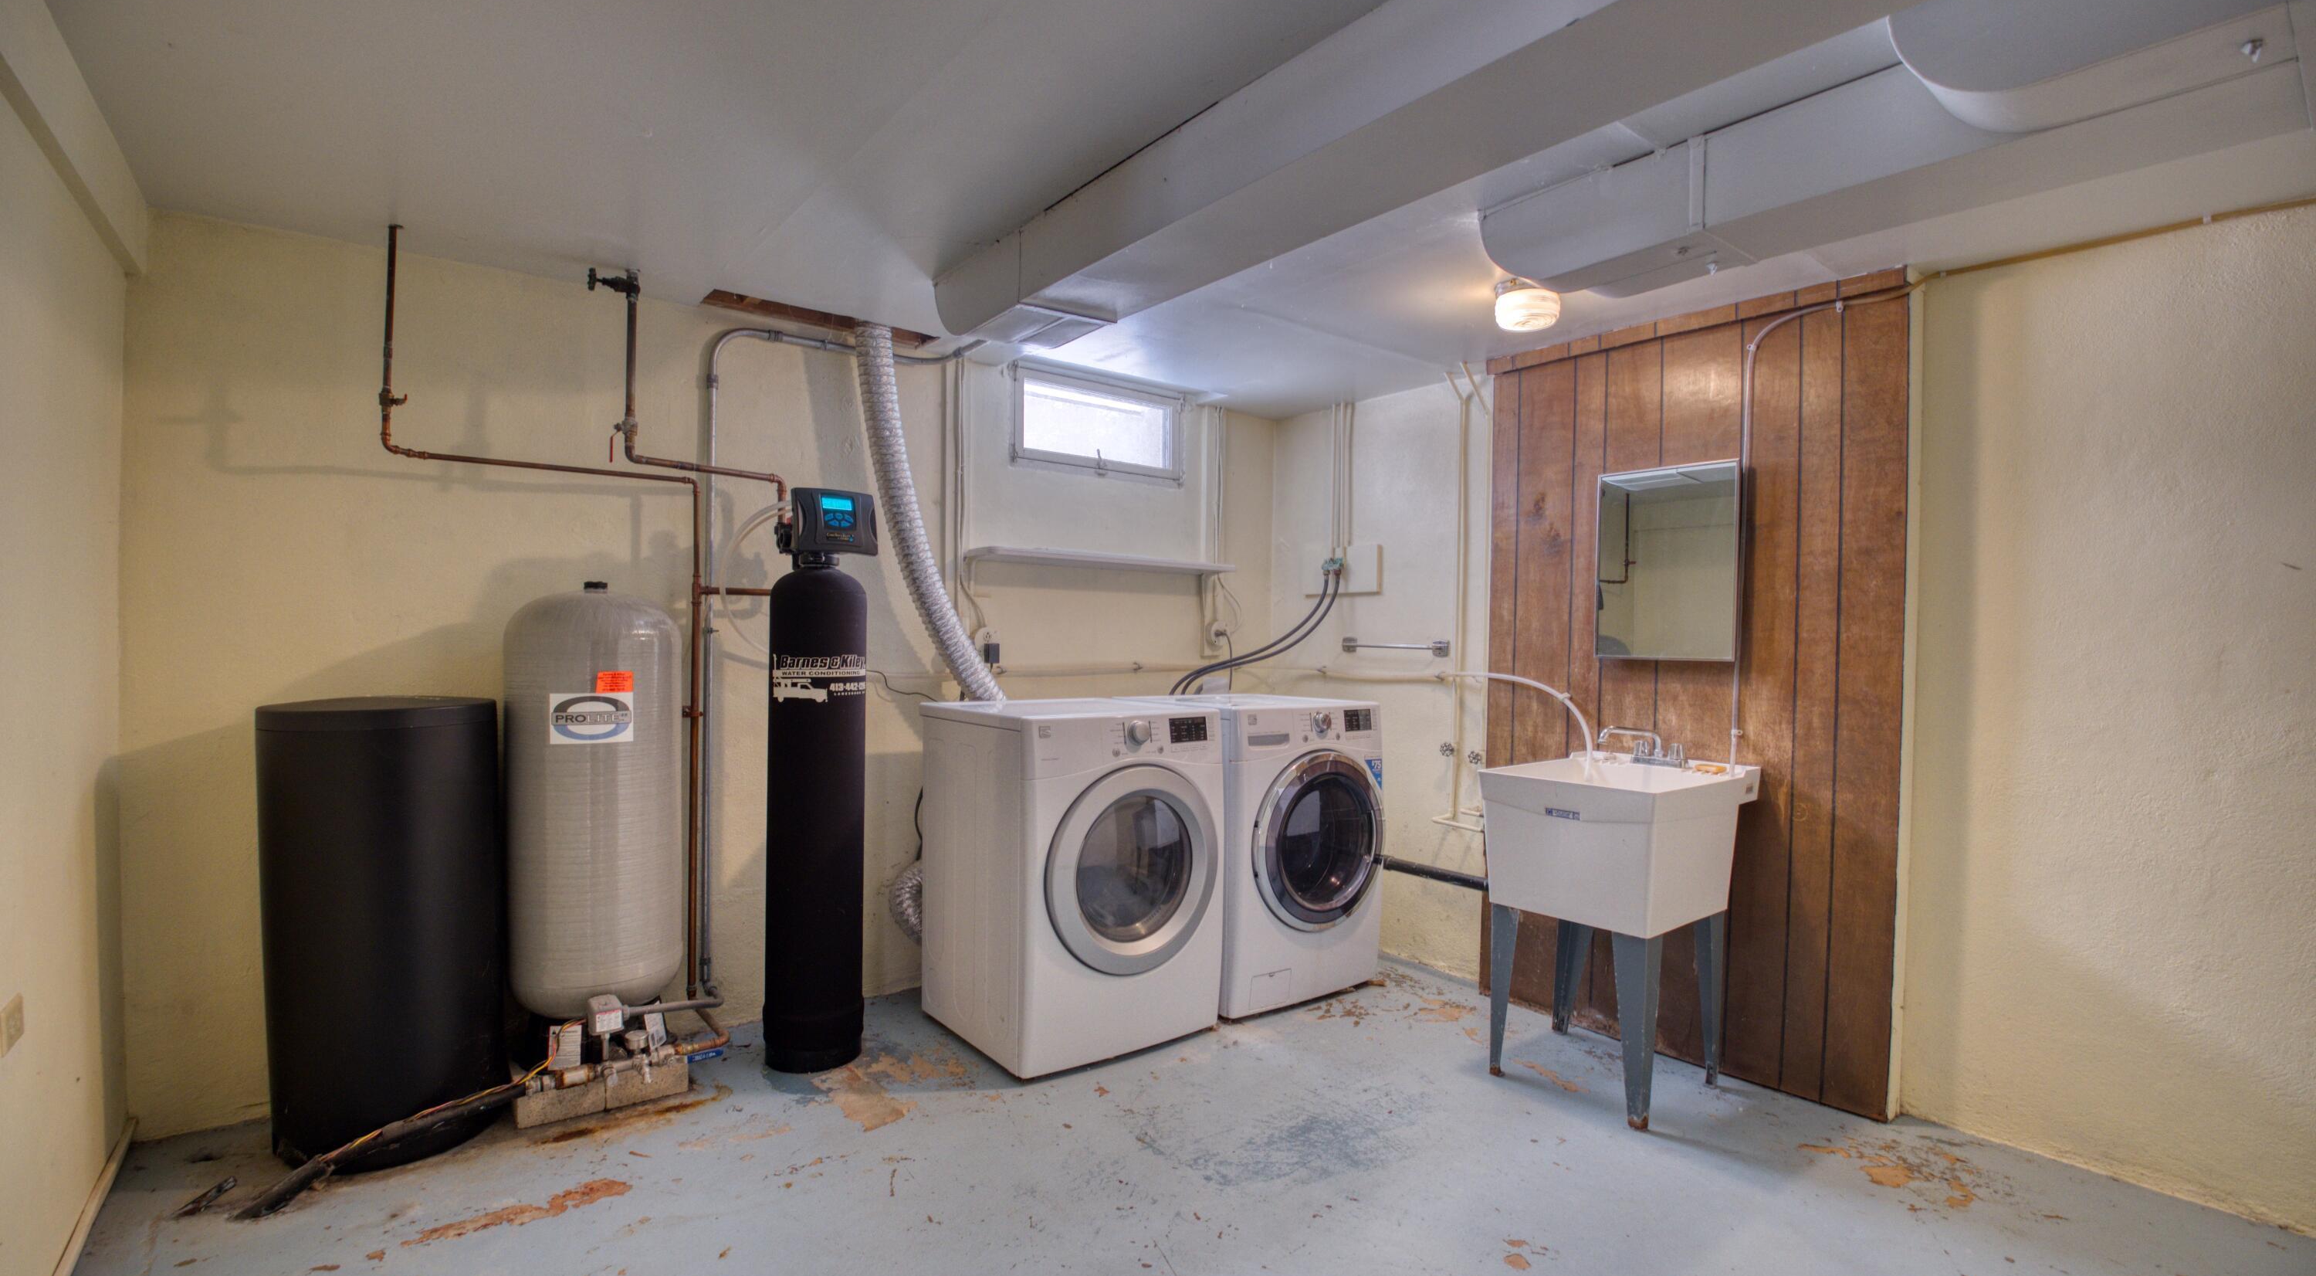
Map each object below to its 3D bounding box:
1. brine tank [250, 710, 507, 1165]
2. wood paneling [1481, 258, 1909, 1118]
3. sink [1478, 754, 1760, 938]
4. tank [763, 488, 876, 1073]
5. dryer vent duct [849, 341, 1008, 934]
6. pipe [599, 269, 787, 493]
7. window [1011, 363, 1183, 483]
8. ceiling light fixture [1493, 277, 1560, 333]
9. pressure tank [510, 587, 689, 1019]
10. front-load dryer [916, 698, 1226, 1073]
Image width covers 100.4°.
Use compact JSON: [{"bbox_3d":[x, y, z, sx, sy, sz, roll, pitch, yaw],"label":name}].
[{"bbox_3d":[-1.869,0.673,2.343,0.450,1.030,0.450,1,0,-34],"label":"brine tank"},{"bbox_3d":[1.531,0.143,2.925,0.060,2.170,1.150,1,0,-41],"label":"wood paneling"},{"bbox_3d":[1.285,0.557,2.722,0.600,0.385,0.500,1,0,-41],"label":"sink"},{"bbox_3d":[-0.975,0.381,2.793,0.280,1.610,0.300,1,0,-34],"label":"tank"},{"bbox_3d":[-0.725,0.004,3.233,0.520,1.950,0.180,1,0,-34],"label":"dryer vent duct"},{"bbox_3d":[-1.303,-0.717,2.742,0.450,0.580,0.090,1,0,-34],"label":"pipe"},{"bbox_3d":[-0.212,-0.793,3.681,0.755,0.360,0.080,1,0,-34],"label":"window"},{"bbox_3d":[1.020,-0.911,2.671,0.170,0.105,0.170,1,0,-41],"label":"ceiling light fixture"},{"bbox_3d":[-1.490,0.446,2.570,0.410,1.180,0.410,1,0,-34],"label":"pressure tank"},{"bbox_3d":[-0.274,0.719,3.093,0.686,0.980,0.720,1,0,-36],"label":"front-load dryer"}]

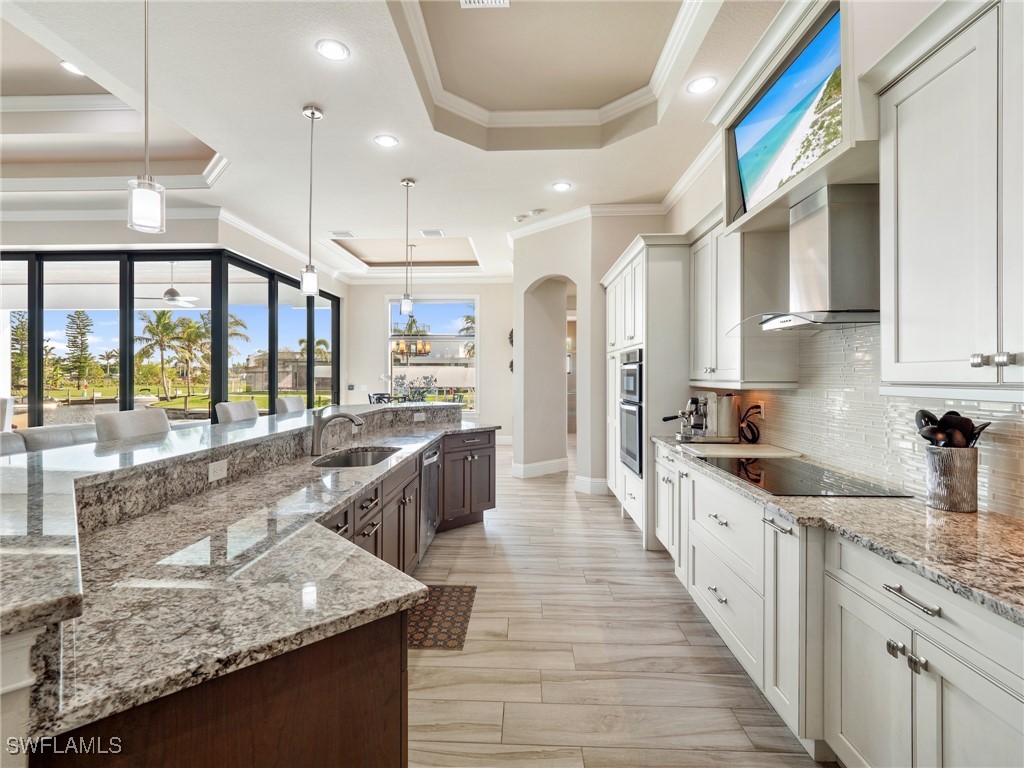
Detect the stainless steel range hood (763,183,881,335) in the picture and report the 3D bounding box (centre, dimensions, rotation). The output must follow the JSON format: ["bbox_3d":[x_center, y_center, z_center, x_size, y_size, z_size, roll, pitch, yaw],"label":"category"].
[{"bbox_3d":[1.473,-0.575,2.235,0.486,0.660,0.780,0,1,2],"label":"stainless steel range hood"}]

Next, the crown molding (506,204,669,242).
[{"bbox_3d":[0.815,-2.052,5.904,2.172,0.160,0.586,0,1,29],"label":"crown molding"}]

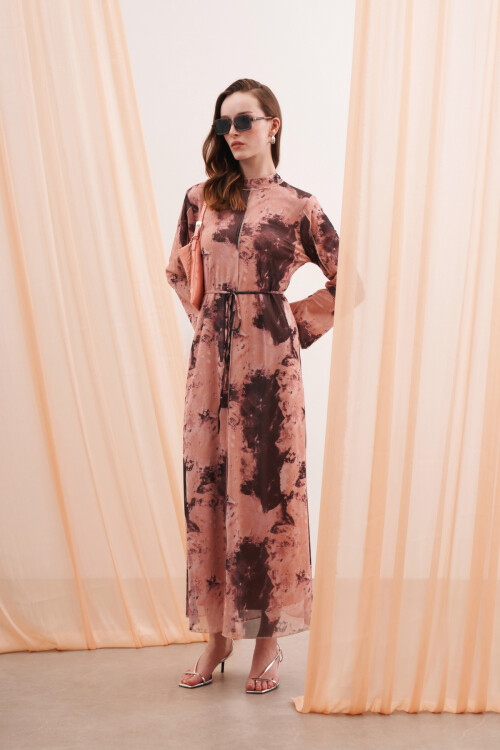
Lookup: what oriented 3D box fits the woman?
[{"bbox_3d":[0.022,0.018,3.320,0.600,1.790,0.410,0,1,25],"label":"woman"}]

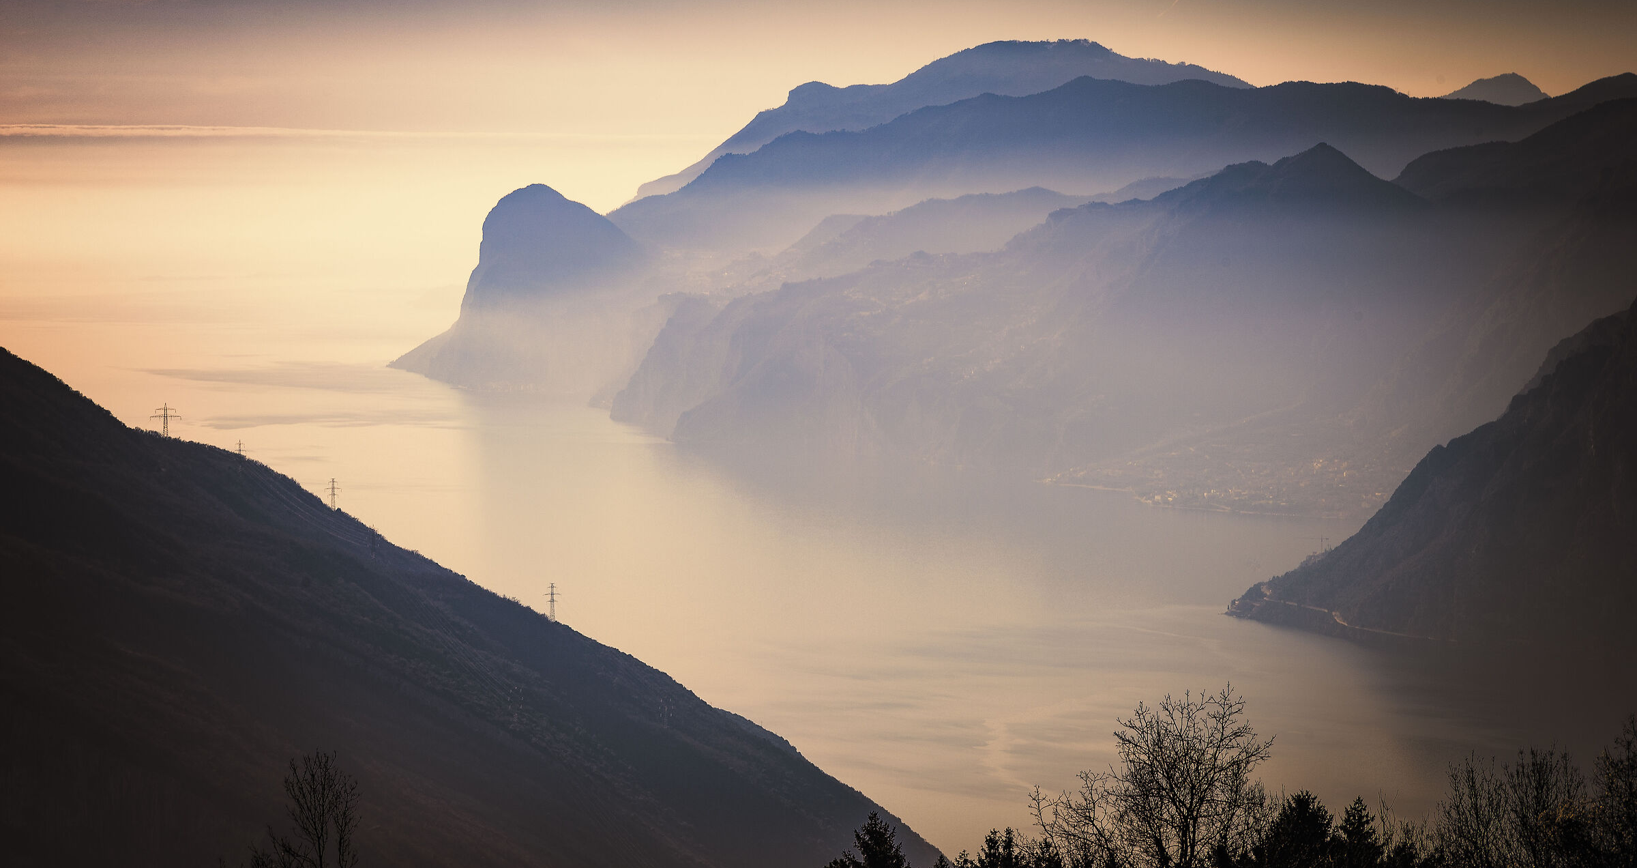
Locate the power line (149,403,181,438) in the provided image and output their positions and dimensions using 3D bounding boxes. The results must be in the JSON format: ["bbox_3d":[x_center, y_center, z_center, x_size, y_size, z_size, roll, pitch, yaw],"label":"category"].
[{"bbox_3d":[-526.338,-10.828,4400.000,25.500,28.500,4.800,0,3,-7],"label":"power line"}]

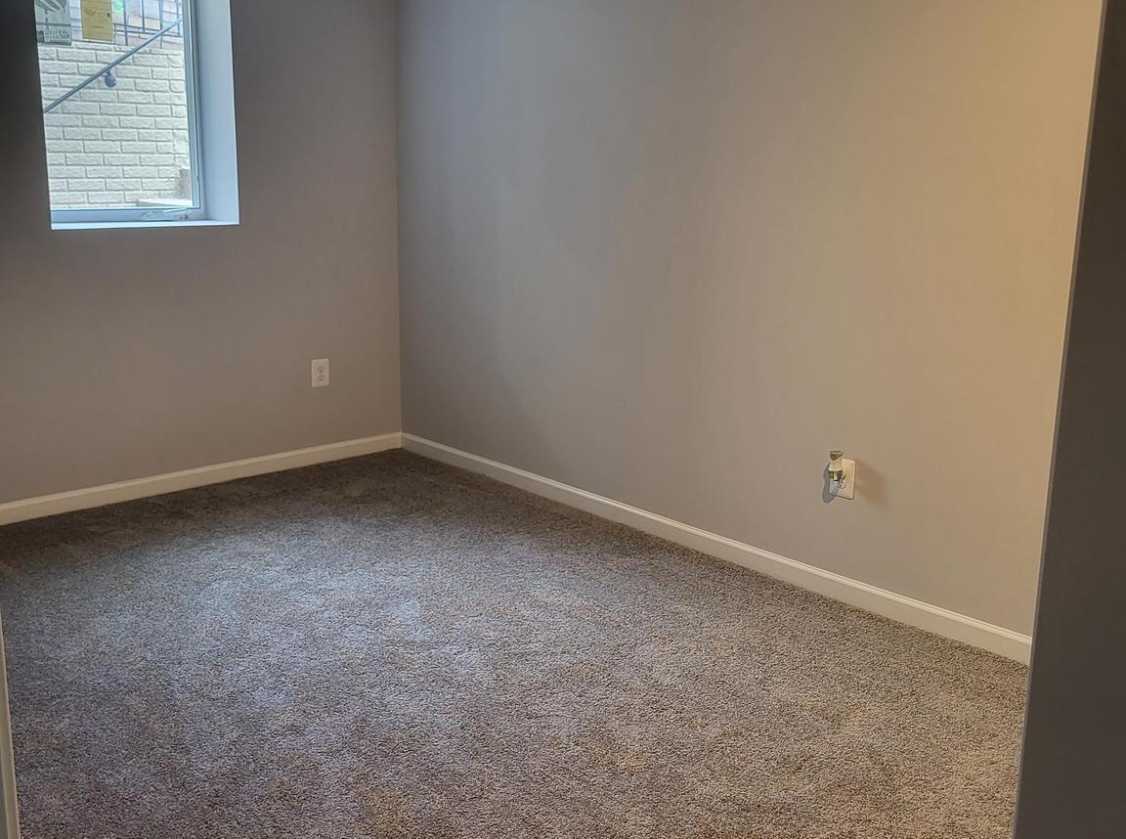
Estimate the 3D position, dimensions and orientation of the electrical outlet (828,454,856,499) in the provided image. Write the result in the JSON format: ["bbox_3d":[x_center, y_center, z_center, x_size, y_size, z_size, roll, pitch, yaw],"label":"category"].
[{"bbox_3d":[0.885,0.186,3.586,0.018,0.122,0.086,-11,18,-42],"label":"electrical outlet"}]

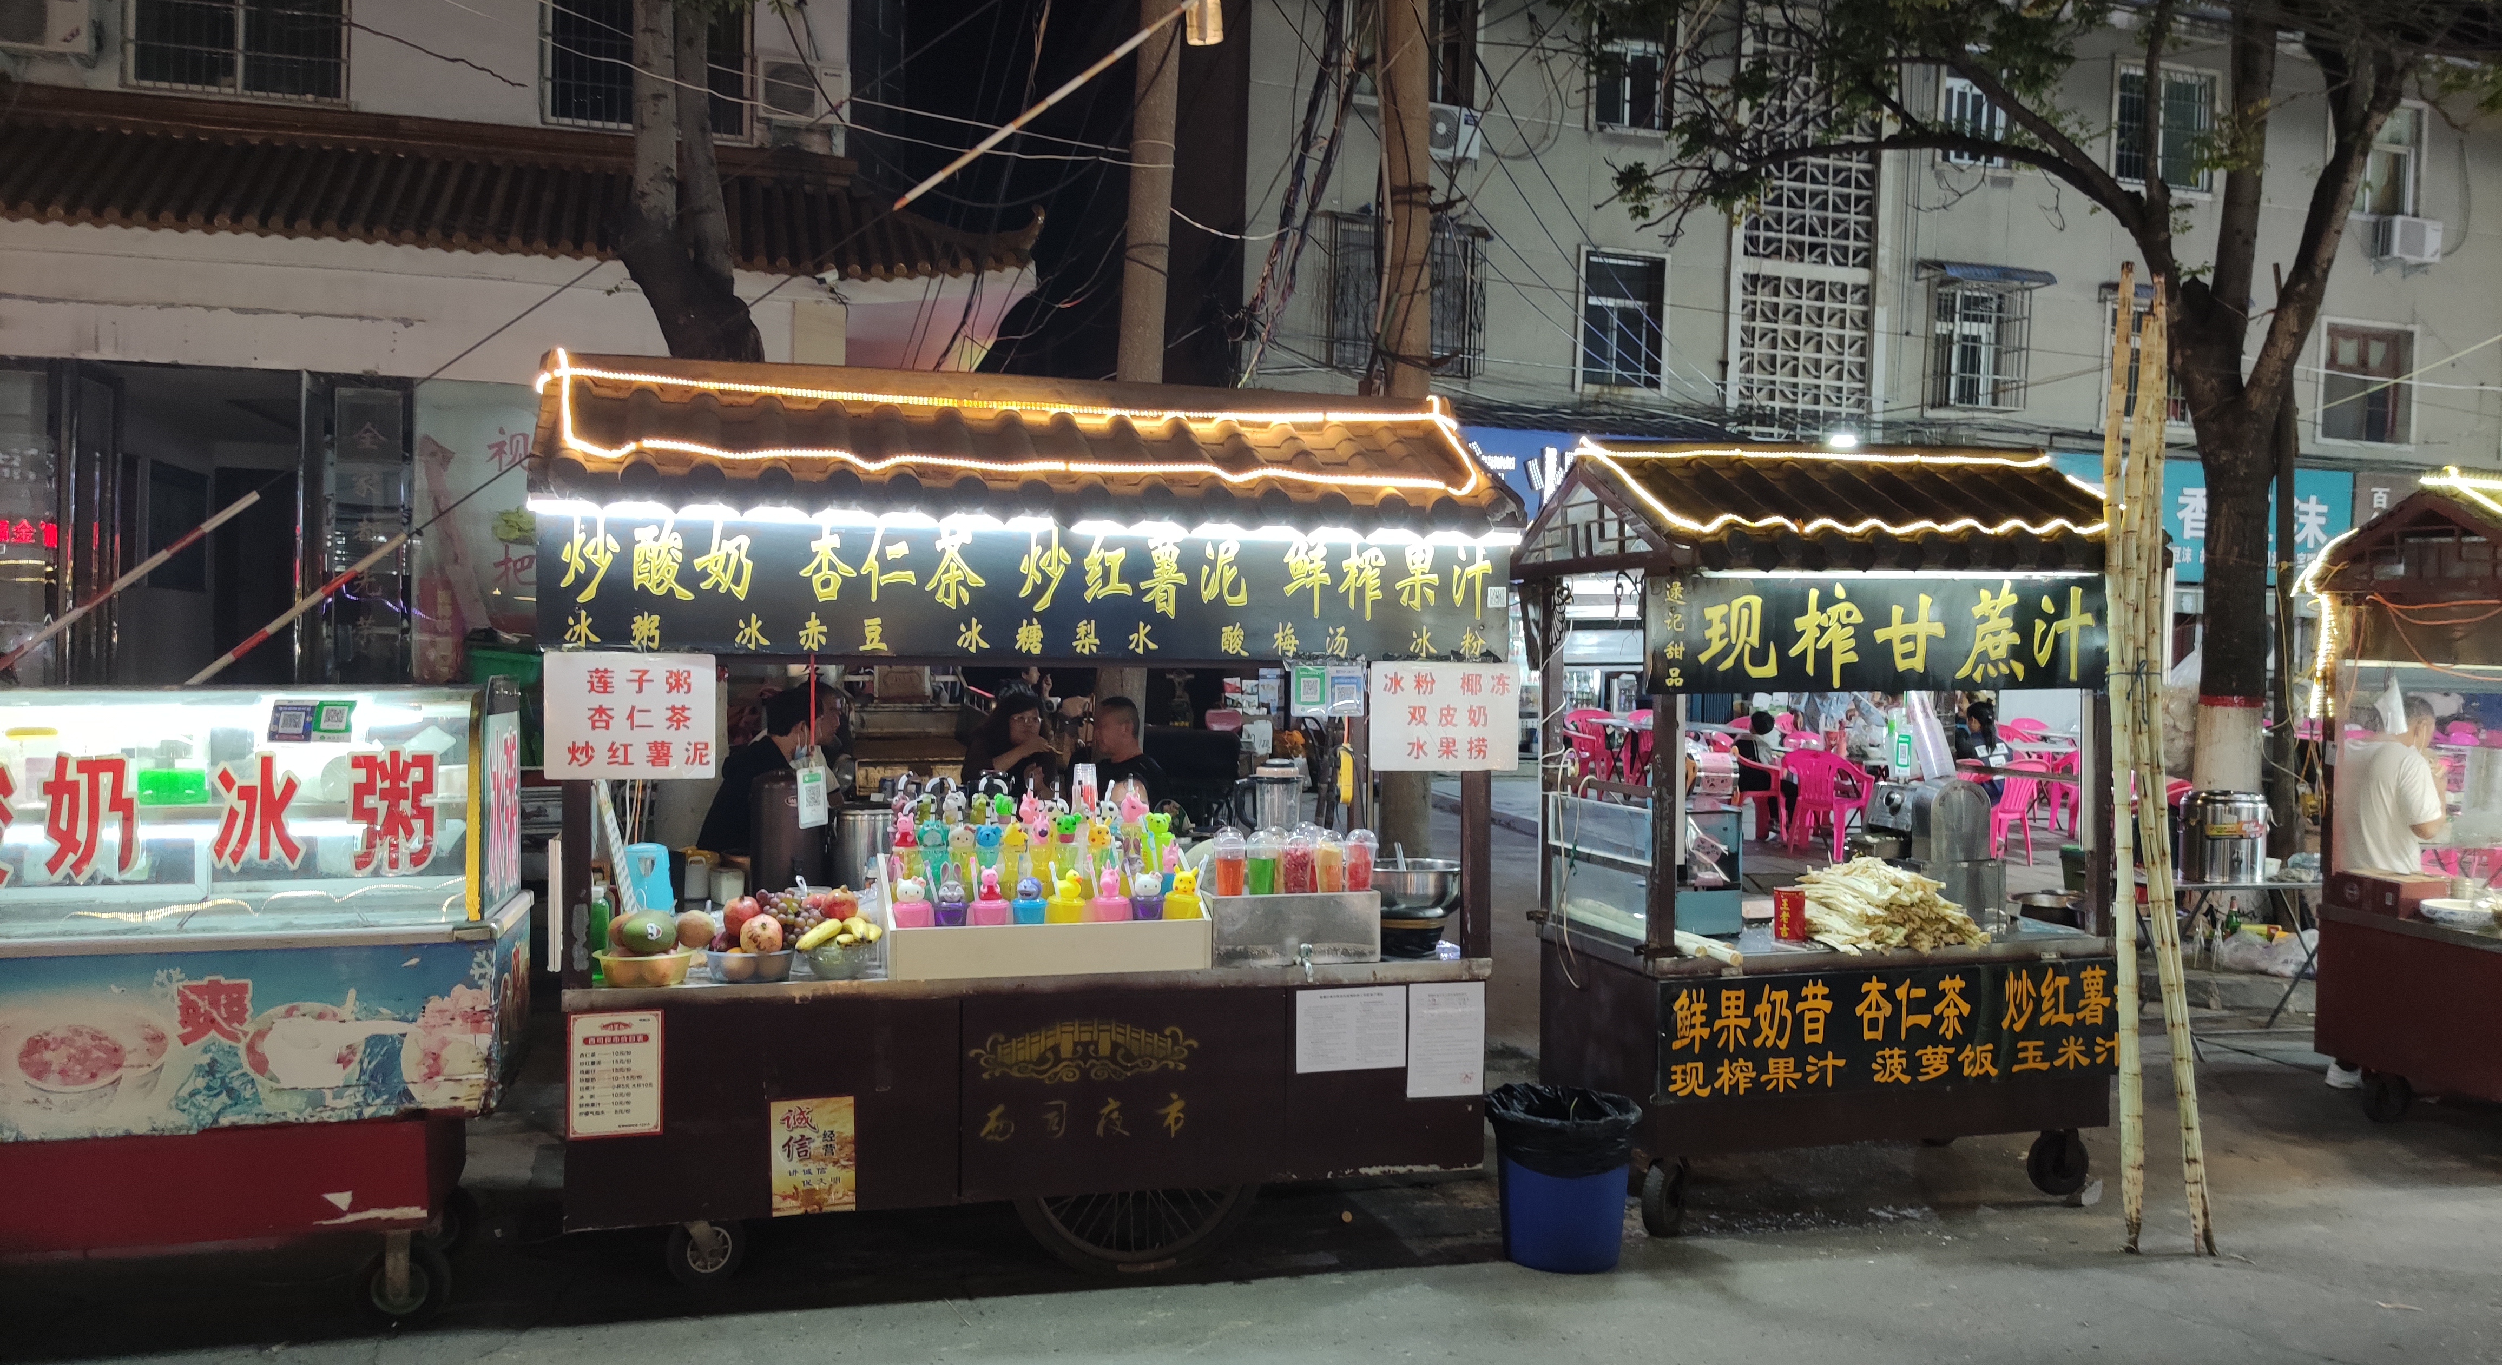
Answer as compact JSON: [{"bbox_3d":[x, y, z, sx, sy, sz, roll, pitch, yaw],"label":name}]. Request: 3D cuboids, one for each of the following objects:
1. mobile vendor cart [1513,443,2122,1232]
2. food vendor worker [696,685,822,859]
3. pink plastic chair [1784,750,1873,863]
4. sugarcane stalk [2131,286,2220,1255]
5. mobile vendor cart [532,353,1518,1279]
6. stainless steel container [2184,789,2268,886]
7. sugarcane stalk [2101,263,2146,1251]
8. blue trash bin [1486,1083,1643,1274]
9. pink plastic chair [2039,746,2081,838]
[{"bbox_3d":[1.685,0.400,5.570,1.600,2.180,1.030,1,1,-16],"label":"mobile vendor cart"},{"bbox_3d":[-1.570,0.720,5.800,0.480,1.480,0.500,1,1,15],"label":"food vendor worker"},{"bbox_3d":[4.220,0.890,13.750,0.570,0.790,0.560,2,2,38],"label":"pink plastic chair"},{"bbox_3d":[2.530,0.200,5.170,0.100,2.660,0.070,3,-9,-16],"label":"sugarcane stalk"},{"bbox_3d":[-0.620,0.300,5.300,2.560,2.340,1.050,1,1,-17],"label":"mobile vendor cart"},{"bbox_3d":[4.040,0.645,7.800,0.370,0.385,0.360,1,1,7],"label":"stainless steel container"},{"bbox_3d":[2.420,0.153,5.190,0.070,2.740,0.060,5,-8,-16],"label":"sugarcane stalk"},{"bbox_3d":[0.816,1.290,4.890,0.390,0.410,0.390,1,1,0],"label":"blue trash bin"},{"bbox_3d":[7.100,0.930,16.000,0.560,0.790,0.570,0,1,-21],"label":"pink plastic chair"}]

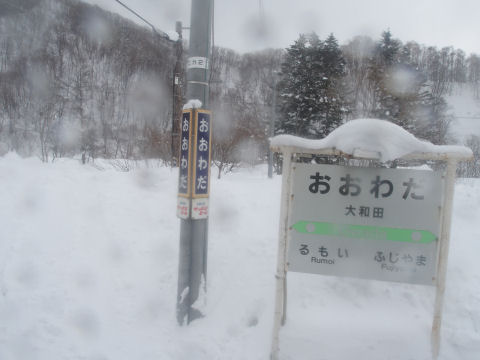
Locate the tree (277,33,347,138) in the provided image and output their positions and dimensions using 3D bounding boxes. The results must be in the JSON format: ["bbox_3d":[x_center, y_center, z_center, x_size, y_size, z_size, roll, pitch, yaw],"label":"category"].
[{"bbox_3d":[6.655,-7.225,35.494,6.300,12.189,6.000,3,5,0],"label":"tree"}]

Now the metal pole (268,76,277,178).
[{"bbox_3d":[2.075,-3.326,23.735,0.240,6.373,0.240,3,5,0],"label":"metal pole"}]

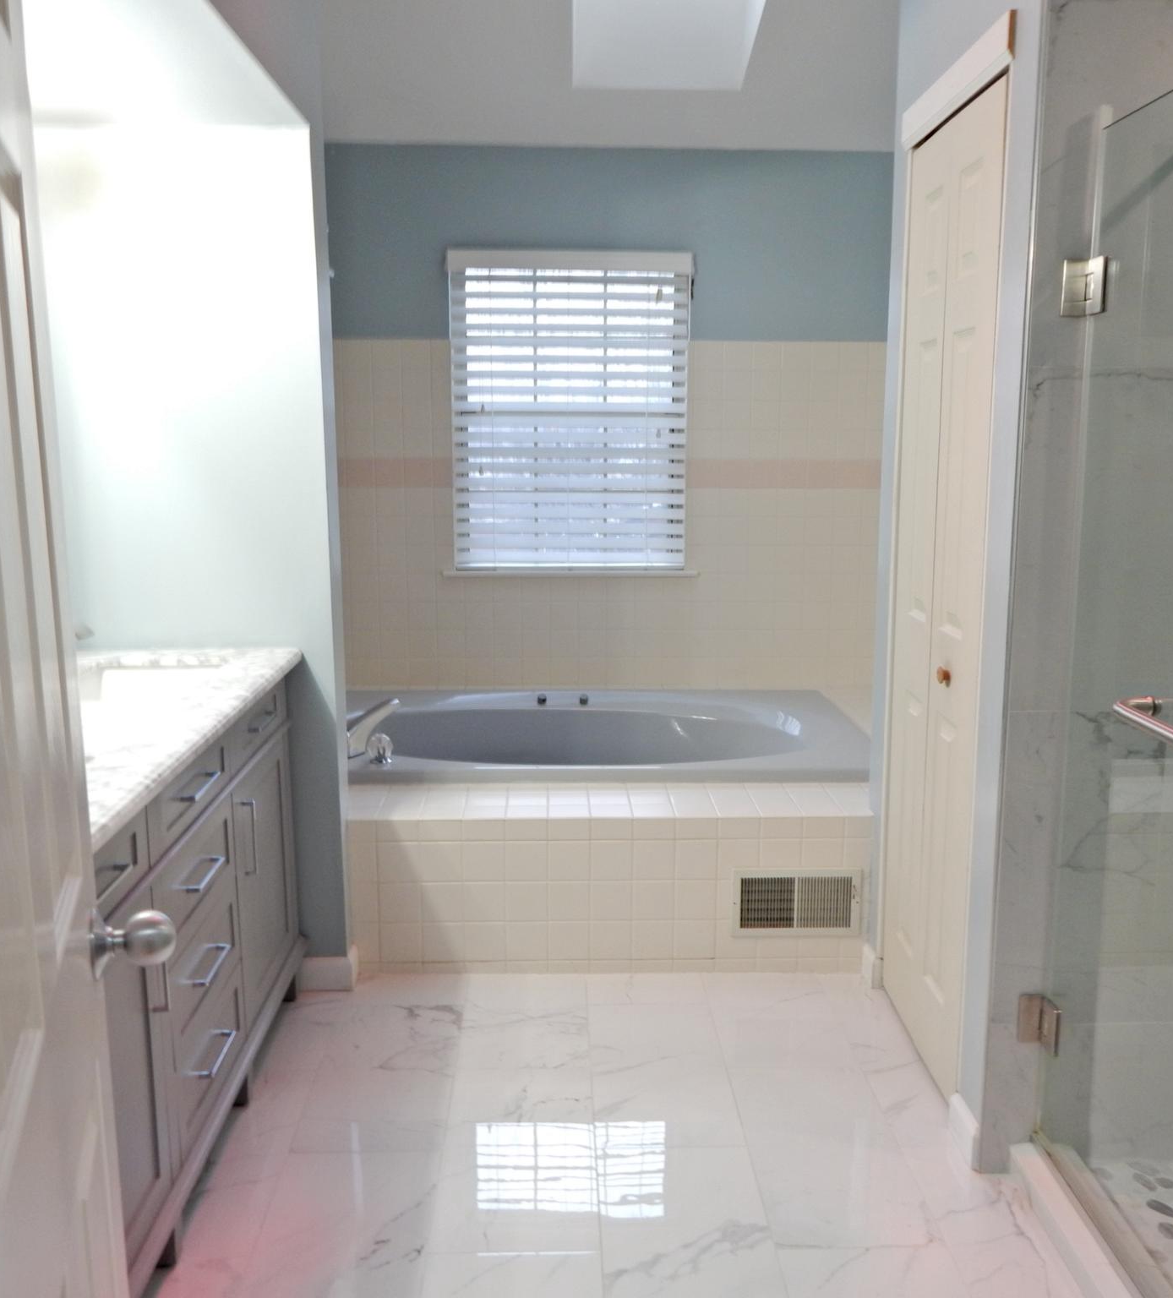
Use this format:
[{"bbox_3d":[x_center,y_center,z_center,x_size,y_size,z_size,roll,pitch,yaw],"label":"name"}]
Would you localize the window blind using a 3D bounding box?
[{"bbox_3d":[-0.057,-0.875,4.122,0.898,1.168,0.070,0,11,-1],"label":"window blind"}]

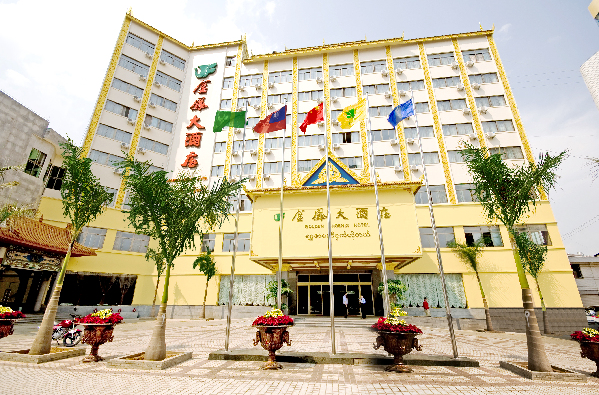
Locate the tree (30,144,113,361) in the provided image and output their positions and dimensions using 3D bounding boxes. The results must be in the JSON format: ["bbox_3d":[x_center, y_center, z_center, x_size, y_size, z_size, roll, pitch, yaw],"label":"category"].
[{"bbox_3d":[-8.611,1.585,9.585,2.100,7.700,2.100,-3,-20,7],"label":"tree"}]

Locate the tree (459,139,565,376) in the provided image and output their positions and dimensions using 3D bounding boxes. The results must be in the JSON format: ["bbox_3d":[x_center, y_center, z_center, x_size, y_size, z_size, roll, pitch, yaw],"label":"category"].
[{"bbox_3d":[7.427,1.587,8.199,3.100,7.000,2.900,-2,-20,8],"label":"tree"}]

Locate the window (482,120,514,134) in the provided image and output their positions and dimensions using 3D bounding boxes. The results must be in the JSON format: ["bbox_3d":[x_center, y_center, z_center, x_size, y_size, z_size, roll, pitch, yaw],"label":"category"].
[{"bbox_3d":[19.973,-7.044,25.090,2.762,1.311,0.200,-3,-19,7],"label":"window"}]

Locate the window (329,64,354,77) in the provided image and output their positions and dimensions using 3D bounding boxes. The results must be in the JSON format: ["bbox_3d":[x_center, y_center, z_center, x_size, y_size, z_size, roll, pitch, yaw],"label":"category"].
[{"bbox_3d":[5.035,-14.891,29.546,2.848,1.750,0.180,-2,-20,8],"label":"window"}]

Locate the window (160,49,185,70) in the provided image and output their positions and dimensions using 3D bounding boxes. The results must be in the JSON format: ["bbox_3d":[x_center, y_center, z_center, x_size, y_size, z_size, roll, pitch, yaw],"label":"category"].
[{"bbox_3d":[-17.009,-18.489,33.773,3.050,1.840,0.200,15,-25,-37],"label":"window"}]

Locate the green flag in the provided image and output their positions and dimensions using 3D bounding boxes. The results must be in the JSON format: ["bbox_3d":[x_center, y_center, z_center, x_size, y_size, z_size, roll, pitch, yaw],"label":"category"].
[{"bbox_3d":[-3.073,-3.292,10.970,1.480,1.100,0.350,0,-19,0],"label":"green flag"}]

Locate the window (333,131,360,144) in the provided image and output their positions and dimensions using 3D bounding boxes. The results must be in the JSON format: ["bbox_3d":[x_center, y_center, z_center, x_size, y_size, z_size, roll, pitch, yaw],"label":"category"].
[{"bbox_3d":[5.238,-6.639,27.984,3.030,1.360,0.200,-3,-20,7],"label":"window"}]

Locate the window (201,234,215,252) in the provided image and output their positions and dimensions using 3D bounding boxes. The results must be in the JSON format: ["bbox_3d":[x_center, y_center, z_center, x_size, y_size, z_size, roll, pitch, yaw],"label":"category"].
[{"bbox_3d":[-8.979,4.566,24.826,1.398,1.759,0.180,-2,-20,8],"label":"window"}]

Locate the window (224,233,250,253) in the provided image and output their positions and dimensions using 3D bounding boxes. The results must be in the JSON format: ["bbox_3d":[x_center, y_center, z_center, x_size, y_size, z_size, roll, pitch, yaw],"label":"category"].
[{"bbox_3d":[-6.039,4.445,24.416,2.819,1.771,0.180,-2,-20,8],"label":"window"}]

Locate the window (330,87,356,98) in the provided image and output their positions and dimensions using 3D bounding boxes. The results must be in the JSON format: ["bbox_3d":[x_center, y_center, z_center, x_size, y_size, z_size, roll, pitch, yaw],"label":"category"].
[{"bbox_3d":[5.128,-12.039,28.968,2.947,1.388,0.200,-3,-19,7],"label":"window"}]

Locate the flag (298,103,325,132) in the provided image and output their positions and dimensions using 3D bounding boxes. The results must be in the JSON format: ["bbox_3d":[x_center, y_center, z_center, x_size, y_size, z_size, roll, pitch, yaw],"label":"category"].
[{"bbox_3d":[0.697,-4.474,14.186,1.444,2.027,0.350,-2,-20,8],"label":"flag"}]

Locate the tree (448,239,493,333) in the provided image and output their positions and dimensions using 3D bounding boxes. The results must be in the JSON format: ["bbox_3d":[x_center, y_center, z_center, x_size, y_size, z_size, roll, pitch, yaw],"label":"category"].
[{"bbox_3d":[14.025,6.939,20.256,2.850,7.000,2.200,-3,-19,7],"label":"tree"}]

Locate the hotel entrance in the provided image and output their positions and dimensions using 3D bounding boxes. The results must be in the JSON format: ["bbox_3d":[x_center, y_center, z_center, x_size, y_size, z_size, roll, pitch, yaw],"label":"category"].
[{"bbox_3d":[3.093,8.499,21.924,6.694,3.419,0.500,-3,-19,7],"label":"hotel entrance"}]

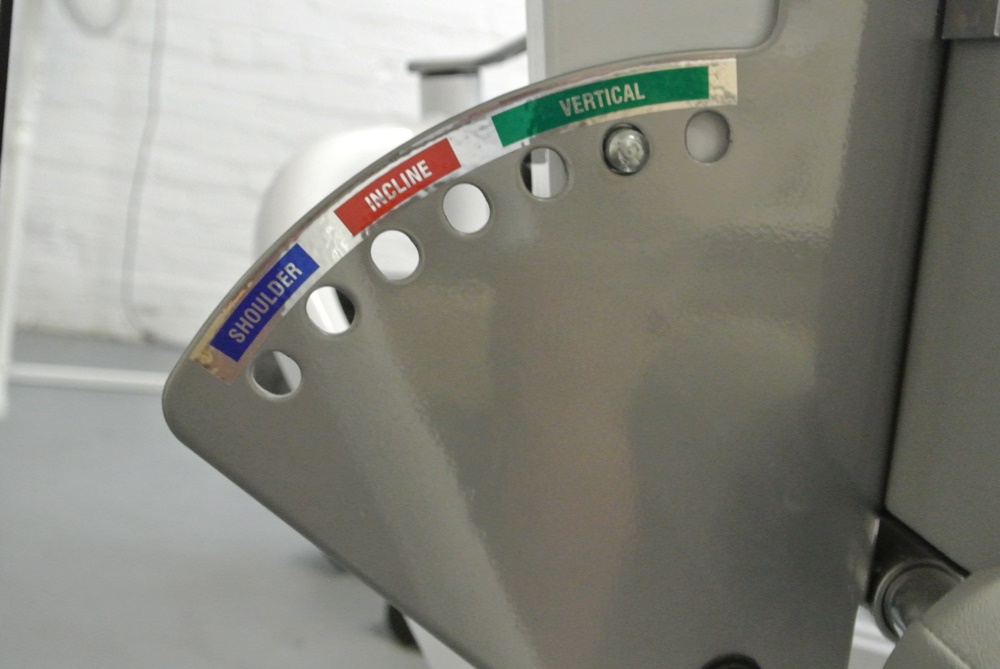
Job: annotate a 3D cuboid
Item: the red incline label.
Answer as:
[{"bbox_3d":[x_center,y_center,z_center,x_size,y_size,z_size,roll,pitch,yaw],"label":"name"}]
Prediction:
[{"bbox_3d":[-0.033,-0.047,0.526,0.043,0.012,0.001,-33,12,0],"label":"red incline label"}]

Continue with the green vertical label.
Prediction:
[{"bbox_3d":[0.033,-0.075,0.528,0.072,0.013,0.001,-14,12,-4],"label":"green vertical label"}]

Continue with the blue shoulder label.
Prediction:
[{"bbox_3d":[-0.076,-0.010,0.528,0.012,0.043,0.001,41,4,-12],"label":"blue shoulder label"}]

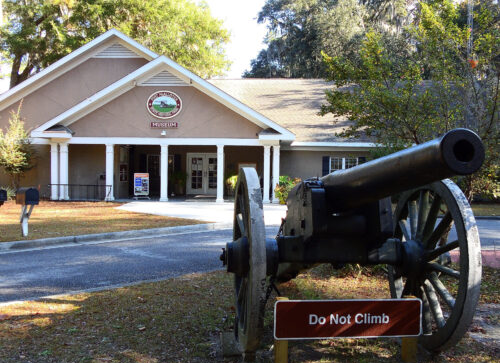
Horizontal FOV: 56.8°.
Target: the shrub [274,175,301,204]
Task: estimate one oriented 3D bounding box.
[{"bbox_3d":[1.769,0.358,20.200,1.450,1.300,1.250,1,1,0],"label":"shrub"}]

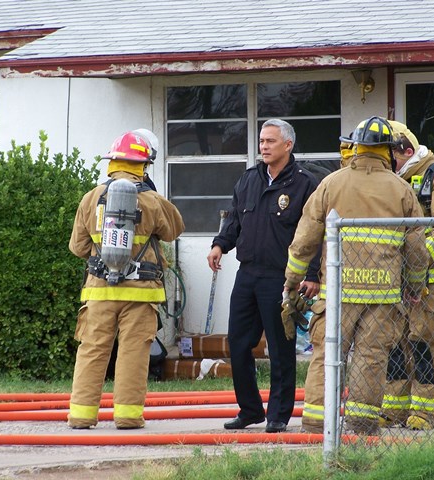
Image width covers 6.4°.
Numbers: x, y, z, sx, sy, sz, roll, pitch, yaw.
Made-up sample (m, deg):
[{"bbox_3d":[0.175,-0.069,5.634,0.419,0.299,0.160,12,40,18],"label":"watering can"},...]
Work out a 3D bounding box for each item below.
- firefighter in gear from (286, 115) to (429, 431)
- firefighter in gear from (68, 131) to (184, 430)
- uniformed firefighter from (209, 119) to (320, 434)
[{"bbox_3d":[0.798,0.203,22.100,0.800,1.810,0.500,0,1,8],"label":"firefighter in gear"},{"bbox_3d":[-0.537,0.239,22.800,0.660,1.750,0.580,0,1,14],"label":"firefighter in gear"},{"bbox_3d":[0.270,0.206,22.400,0.620,1.800,0.400,0,1,25],"label":"uniformed firefighter"}]

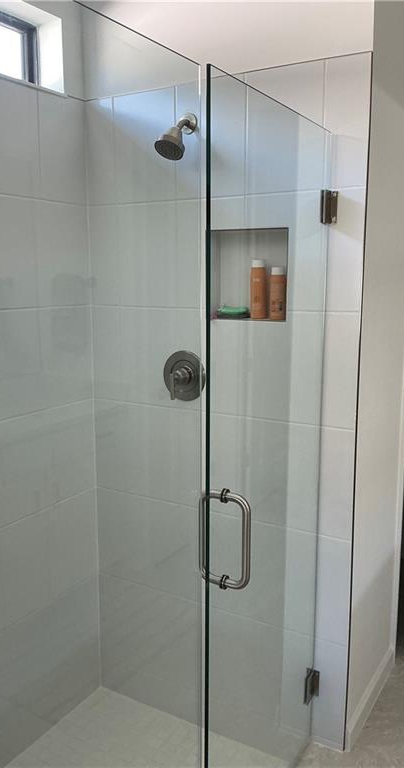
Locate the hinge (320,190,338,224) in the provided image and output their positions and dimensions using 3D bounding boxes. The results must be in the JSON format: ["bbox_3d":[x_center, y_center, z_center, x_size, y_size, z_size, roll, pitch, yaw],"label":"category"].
[{"bbox_3d":[0.363,-0.511,1.784,0.044,0.088,0.041,6,11,30],"label":"hinge"}]

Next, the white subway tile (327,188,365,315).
[{"bbox_3d":[0.412,-0.385,1.806,0.115,0.350,0.011,6,11,30],"label":"white subway tile"}]

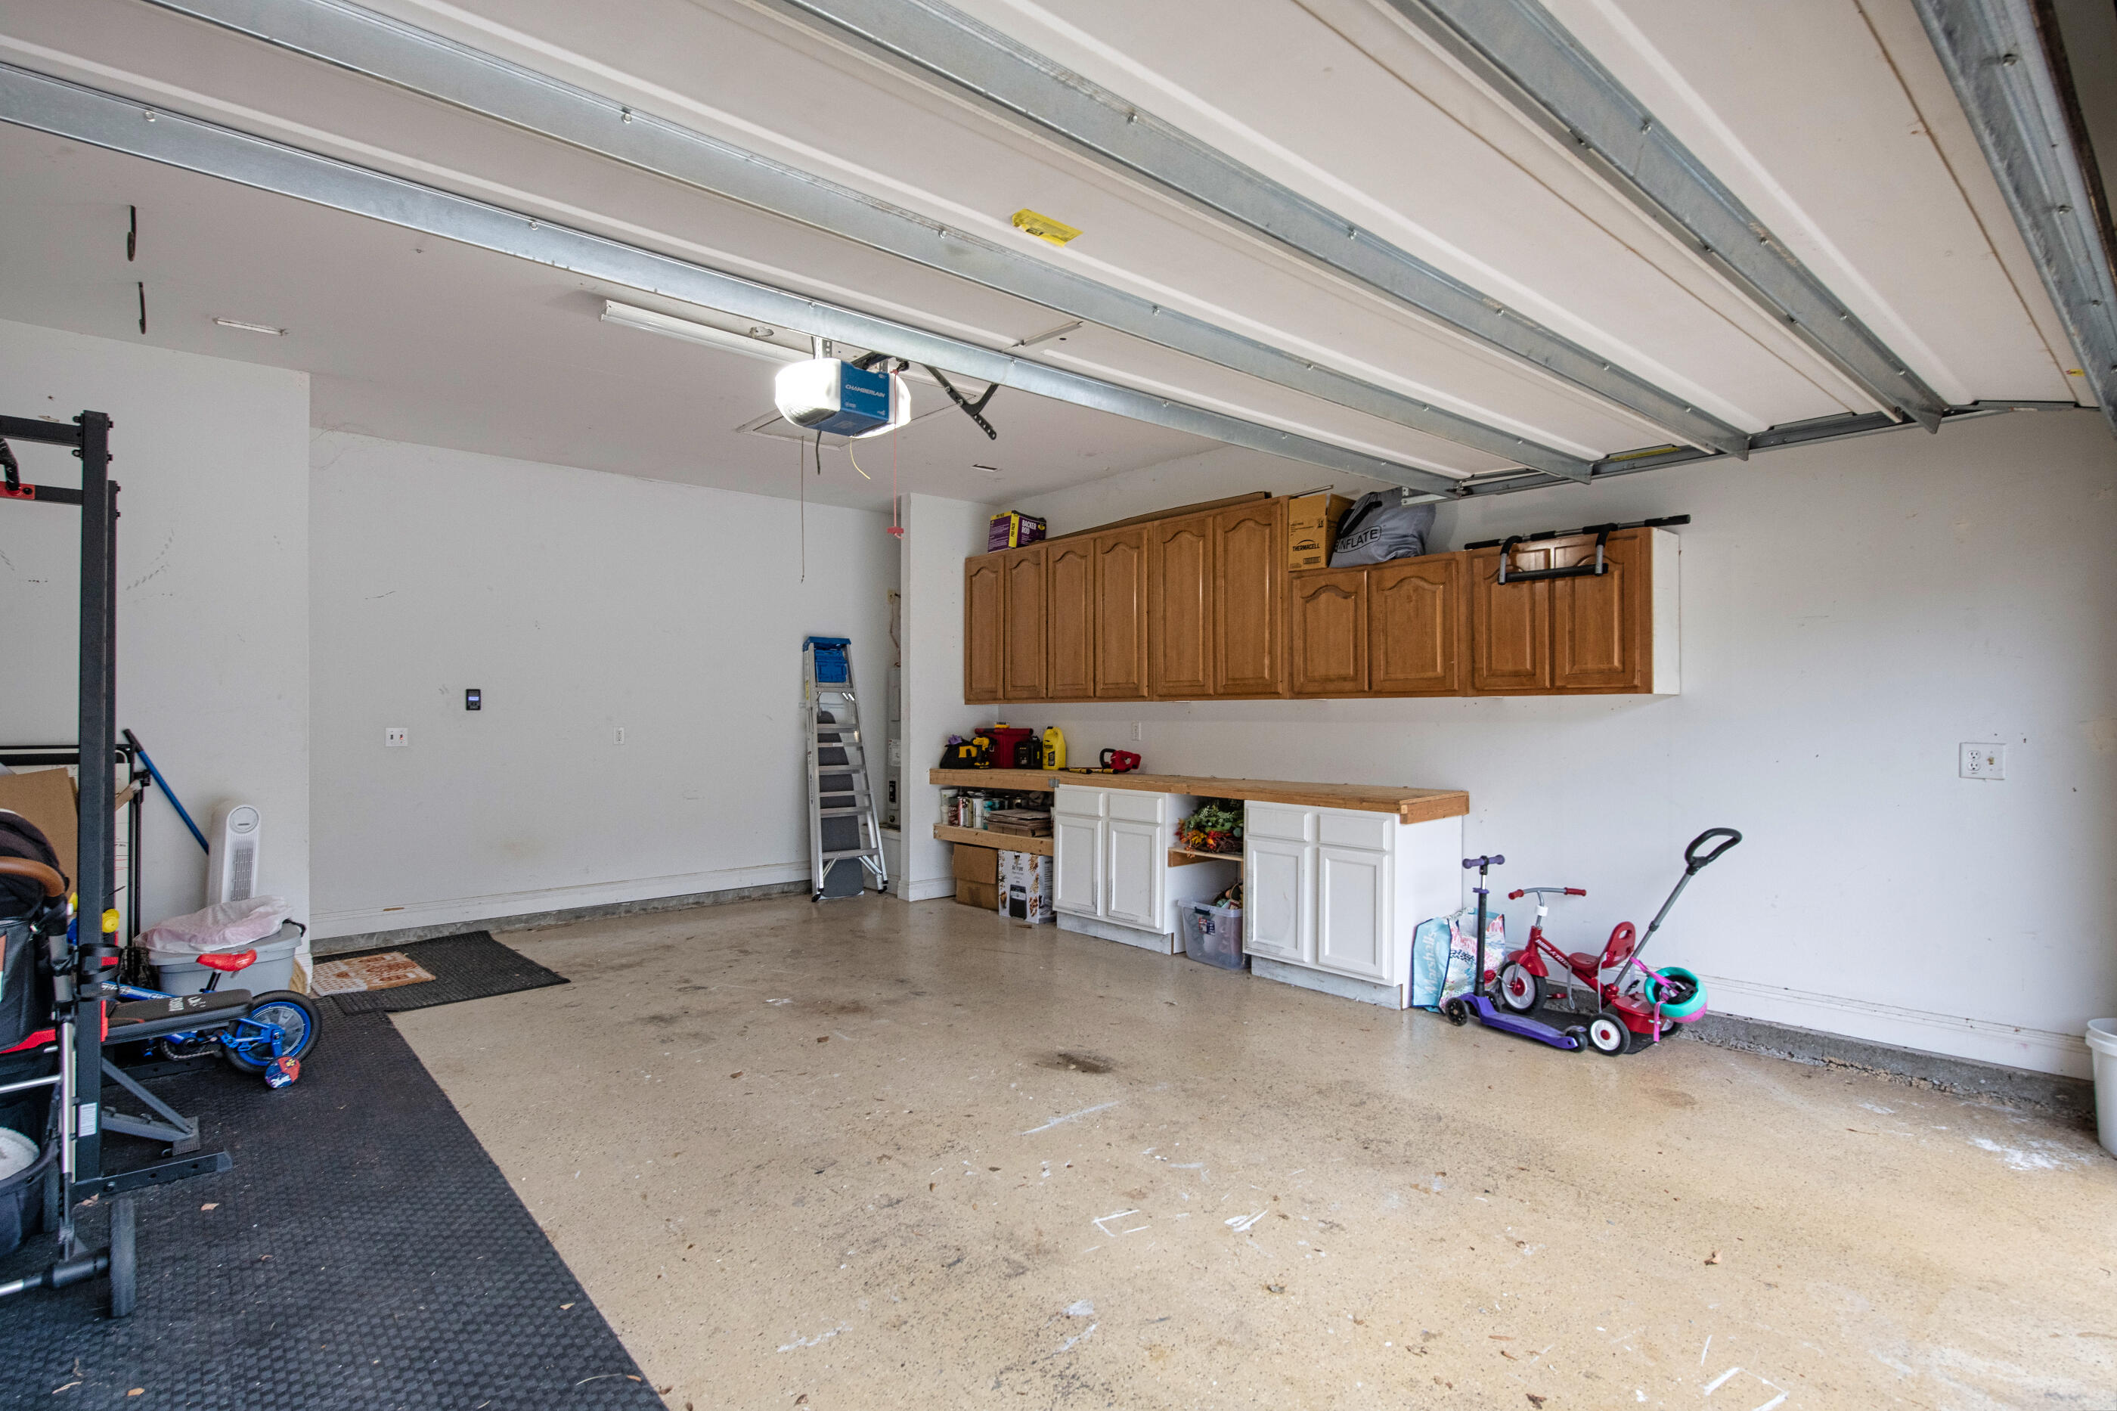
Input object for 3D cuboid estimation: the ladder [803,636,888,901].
[{"bbox_3d":[-1.594,0.450,7.767,0.530,1.880,0.190,0,-10,-42],"label":"ladder"}]

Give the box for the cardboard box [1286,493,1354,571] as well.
[{"bbox_3d":[1.381,-0.883,5.515,0.270,0.375,0.220,0,-1,-42],"label":"cardboard box"}]

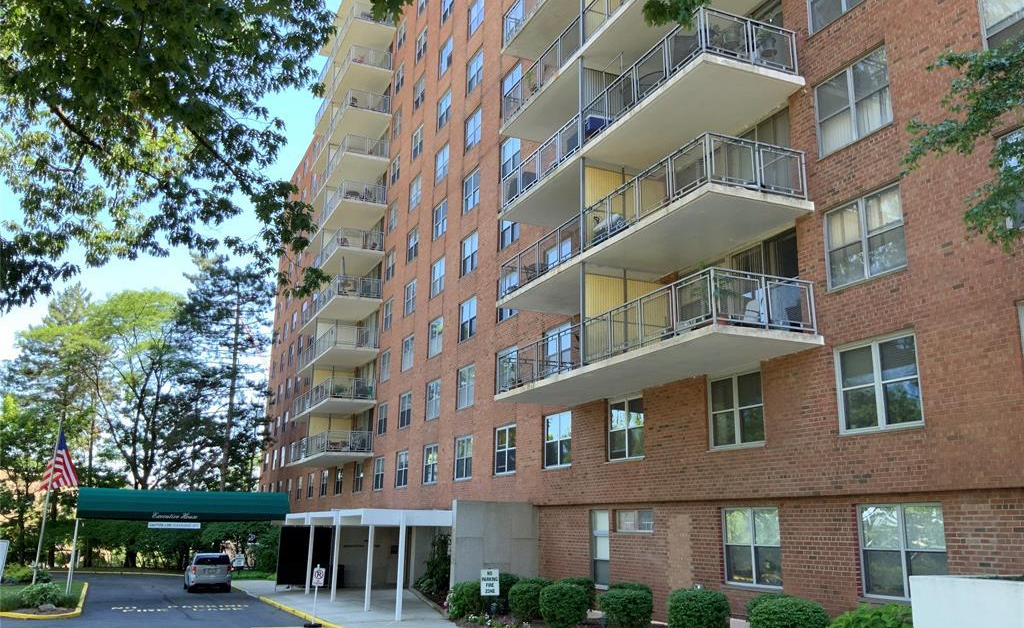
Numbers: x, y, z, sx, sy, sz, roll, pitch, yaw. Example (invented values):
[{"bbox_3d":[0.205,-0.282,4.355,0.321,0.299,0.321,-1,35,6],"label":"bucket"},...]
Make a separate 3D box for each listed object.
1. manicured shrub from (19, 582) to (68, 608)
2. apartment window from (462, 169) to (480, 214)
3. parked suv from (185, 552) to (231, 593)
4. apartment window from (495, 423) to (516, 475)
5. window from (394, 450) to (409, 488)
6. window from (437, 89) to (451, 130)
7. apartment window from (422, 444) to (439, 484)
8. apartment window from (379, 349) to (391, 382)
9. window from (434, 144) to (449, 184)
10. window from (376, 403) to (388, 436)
[{"bbox_3d":[-14.472,8.695,26.500,1.400,0.750,1.300,7,-15,-23],"label":"manicured shrub"},{"bbox_3d":[-1.636,-4.937,34.802,0.150,1.560,1.710,7,-15,-23],"label":"apartment window"},{"bbox_3d":[-14.588,12.283,41.063,1.820,1.690,4.620,7,-15,-23],"label":"parked suv"},{"bbox_3d":[-0.187,4.515,28.286,0.130,1.502,1.657,7,-15,-23],"label":"apartment window"},{"bbox_3d":[-4.873,6.935,38.303,0.130,1.502,1.657,7,-15,-23],"label":"window"},{"bbox_3d":[-3.014,-9.200,38.703,0.130,1.502,1.657,7,-15,-23],"label":"window"},{"bbox_3d":[-3.247,6.087,34.833,0.140,1.510,1.710,7,-15,-24],"label":"apartment window"},{"bbox_3d":[-6.344,2.636,42.906,0.130,1.502,1.657,7,-15,-23],"label":"apartment window"},{"bbox_3d":[-3.073,-6.657,38.321,0.140,1.500,1.720,7,-15,-24],"label":"window"},{"bbox_3d":[-6.349,5.147,42.230,0.150,1.560,1.660,7,-15,-24],"label":"window"}]

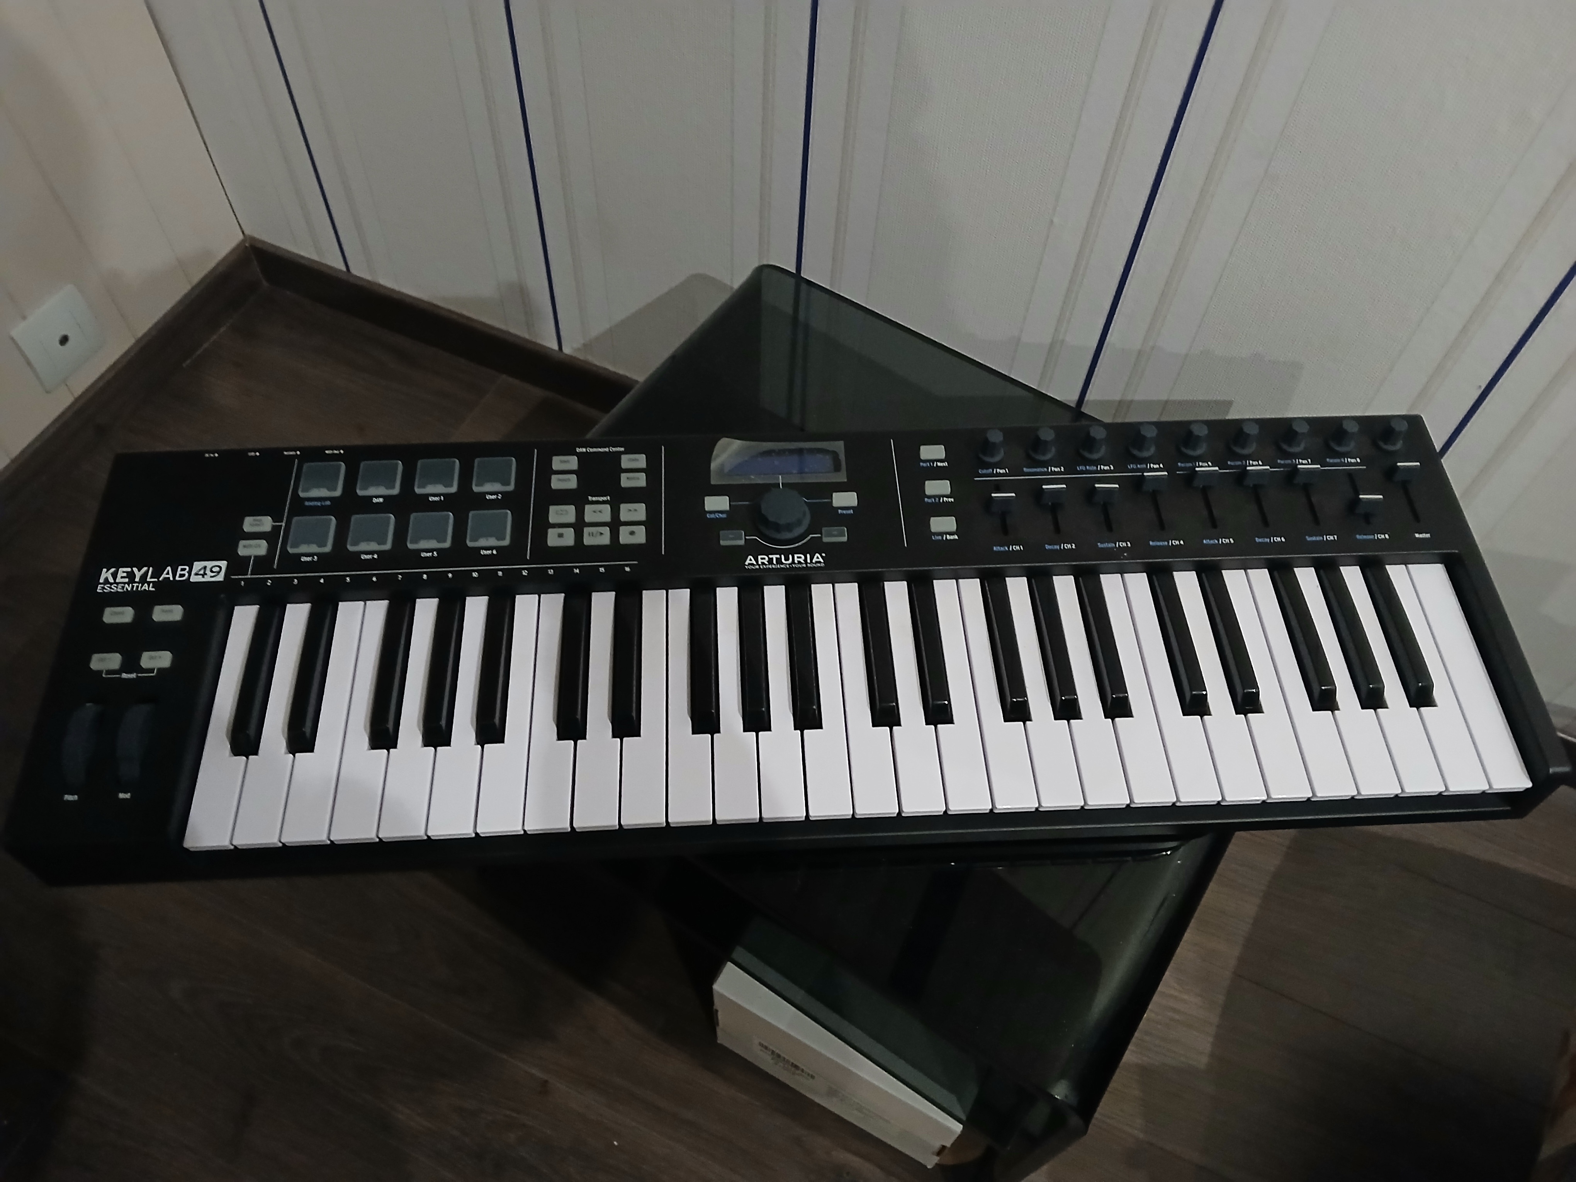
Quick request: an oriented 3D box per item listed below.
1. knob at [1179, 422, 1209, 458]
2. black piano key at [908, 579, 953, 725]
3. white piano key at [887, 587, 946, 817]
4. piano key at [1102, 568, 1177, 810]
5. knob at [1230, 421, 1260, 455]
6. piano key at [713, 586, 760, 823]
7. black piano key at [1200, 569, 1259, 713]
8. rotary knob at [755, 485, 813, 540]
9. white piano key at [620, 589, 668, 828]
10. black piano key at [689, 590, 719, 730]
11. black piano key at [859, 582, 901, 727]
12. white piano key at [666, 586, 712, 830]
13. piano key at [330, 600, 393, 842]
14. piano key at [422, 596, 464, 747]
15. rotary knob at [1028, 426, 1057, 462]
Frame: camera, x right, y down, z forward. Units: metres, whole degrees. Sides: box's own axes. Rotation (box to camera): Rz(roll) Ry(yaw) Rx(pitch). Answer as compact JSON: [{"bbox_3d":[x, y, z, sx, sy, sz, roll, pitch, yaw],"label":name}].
[{"bbox_3d":[0.240,-0.090,0.696,0.015,0.015,0.015,-2,60,-3],"label":"knob"},{"bbox_3d":[0.078,0.030,0.640,0.014,0.012,0.089,-2,59,-3],"label":"black piano key"},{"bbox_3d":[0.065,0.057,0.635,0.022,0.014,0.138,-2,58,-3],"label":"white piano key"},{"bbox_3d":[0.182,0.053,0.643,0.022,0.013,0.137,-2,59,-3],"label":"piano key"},{"bbox_3d":[0.271,-0.091,0.698,0.015,0.017,0.015,-2,59,-3],"label":"knob"},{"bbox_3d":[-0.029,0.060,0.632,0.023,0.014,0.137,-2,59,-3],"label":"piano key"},{"bbox_3d":[0.243,0.024,0.647,0.014,0.011,0.089,-2,59,-3],"label":"black piano key"},{"bbox_3d":[-0.002,-0.044,0.664,0.030,0.015,0.030,-2,59,-3],"label":"rotary knob"},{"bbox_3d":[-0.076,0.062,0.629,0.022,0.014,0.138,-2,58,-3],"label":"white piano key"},{"bbox_3d":[-0.044,0.035,0.633,0.014,0.011,0.089,-2,58,-3],"label":"black piano key"},{"bbox_3d":[0.050,0.031,0.638,0.014,0.011,0.089,-2,59,-3],"label":"black piano key"},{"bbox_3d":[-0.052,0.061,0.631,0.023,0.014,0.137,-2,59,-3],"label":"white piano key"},{"bbox_3d":[-0.217,0.066,0.621,0.023,0.010,0.136,-2,59,-3],"label":"piano key"},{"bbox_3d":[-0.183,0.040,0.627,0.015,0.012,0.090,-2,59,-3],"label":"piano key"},{"bbox_3d":[0.150,-0.086,0.692,0.015,0.015,0.015,-2,60,-3],"label":"rotary knob"}]

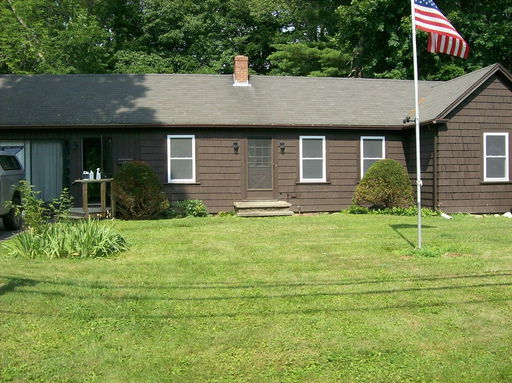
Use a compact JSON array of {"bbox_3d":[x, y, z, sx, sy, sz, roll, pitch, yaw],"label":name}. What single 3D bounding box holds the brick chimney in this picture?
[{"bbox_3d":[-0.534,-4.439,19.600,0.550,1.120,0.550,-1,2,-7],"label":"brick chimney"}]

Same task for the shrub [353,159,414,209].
[{"bbox_3d":[4.014,-0.227,16.750,1.880,1.600,1.750,-1,2,-7],"label":"shrub"}]

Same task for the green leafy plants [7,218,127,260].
[{"bbox_3d":[-3.526,0.847,9.900,2.100,0.660,1.250,0,1,0],"label":"green leafy plants"}]

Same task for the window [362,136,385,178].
[{"bbox_3d":[3.900,-1.081,17.750,0.870,1.520,0.100,-1,2,-7],"label":"window"}]

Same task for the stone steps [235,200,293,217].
[{"bbox_3d":[0.268,0.543,16.800,1.850,0.430,0.900,-1,2,-7],"label":"stone steps"}]

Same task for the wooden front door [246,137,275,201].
[{"bbox_3d":[0.115,-0.722,17.450,0.950,2.050,0.110,-1,1,-8],"label":"wooden front door"}]

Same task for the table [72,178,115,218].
[{"bbox_3d":[-4.446,0.200,14.600,1.100,1.050,0.650,-1,1,-8],"label":"table"}]

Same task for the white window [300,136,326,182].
[{"bbox_3d":[1.865,-1.059,17.500,0.880,1.520,0.100,-1,2,-7],"label":"white window"}]

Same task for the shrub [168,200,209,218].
[{"bbox_3d":[-2.081,0.555,16.400,1.220,0.530,0.900,-1,2,-7],"label":"shrub"}]

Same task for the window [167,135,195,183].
[{"bbox_3d":[-2.427,-1.051,17.100,0.890,1.550,0.120,-1,1,-8],"label":"window"}]

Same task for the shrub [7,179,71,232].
[{"bbox_3d":[-4.824,0.377,11.800,1.350,1.200,1.100,0,1,0],"label":"shrub"}]

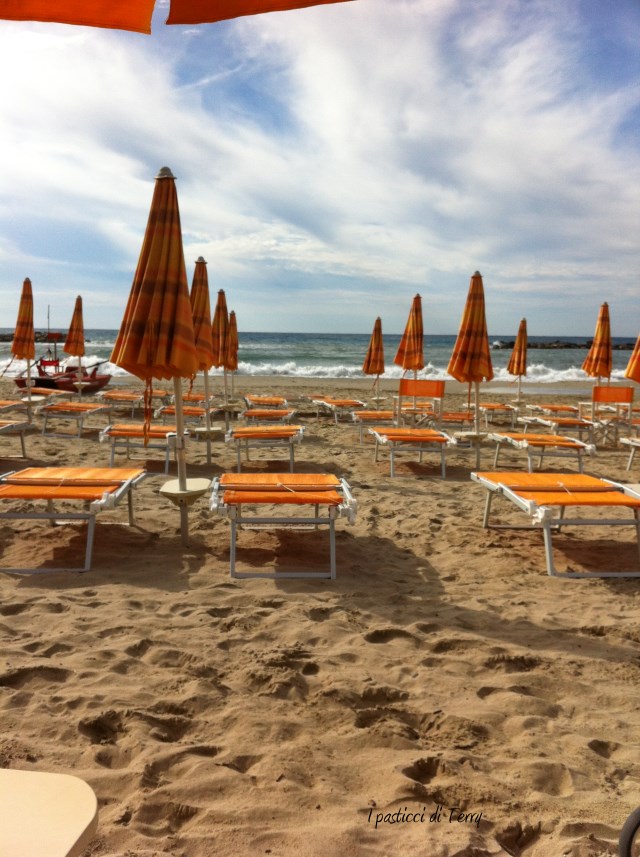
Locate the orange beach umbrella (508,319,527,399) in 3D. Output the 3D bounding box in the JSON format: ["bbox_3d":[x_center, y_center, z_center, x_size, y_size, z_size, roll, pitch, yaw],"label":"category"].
[{"bbox_3d":[4.421,-1.318,19.394,0.420,2.299,0.420,1,6,0],"label":"orange beach umbrella"}]

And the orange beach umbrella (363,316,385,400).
[{"bbox_3d":[1.242,-1.352,19.483,0.430,2.299,0.430,1,6,0],"label":"orange beach umbrella"}]

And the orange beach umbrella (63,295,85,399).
[{"bbox_3d":[-5.214,-1.661,18.374,0.440,2.300,0.440,1,6,-3],"label":"orange beach umbrella"}]

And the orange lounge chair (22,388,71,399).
[{"bbox_3d":[-5.389,-0.530,17.036,0.740,0.400,1.420,1,6,0],"label":"orange lounge chair"}]

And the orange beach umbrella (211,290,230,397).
[{"bbox_3d":[-1.631,-1.140,14.323,0.380,2.310,0.380,1,6,-3],"label":"orange beach umbrella"}]

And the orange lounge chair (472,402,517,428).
[{"bbox_3d":[3.578,-0.239,18.034,0.740,0.400,1.420,0,6,-4],"label":"orange lounge chair"}]

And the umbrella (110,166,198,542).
[{"bbox_3d":[-0.977,-0.412,5.235,0.540,2.280,0.540,1,6,-3],"label":"umbrella"}]

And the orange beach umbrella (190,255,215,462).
[{"bbox_3d":[-1.332,-0.779,9.849,0.450,2.299,0.450,1,6,0],"label":"orange beach umbrella"}]

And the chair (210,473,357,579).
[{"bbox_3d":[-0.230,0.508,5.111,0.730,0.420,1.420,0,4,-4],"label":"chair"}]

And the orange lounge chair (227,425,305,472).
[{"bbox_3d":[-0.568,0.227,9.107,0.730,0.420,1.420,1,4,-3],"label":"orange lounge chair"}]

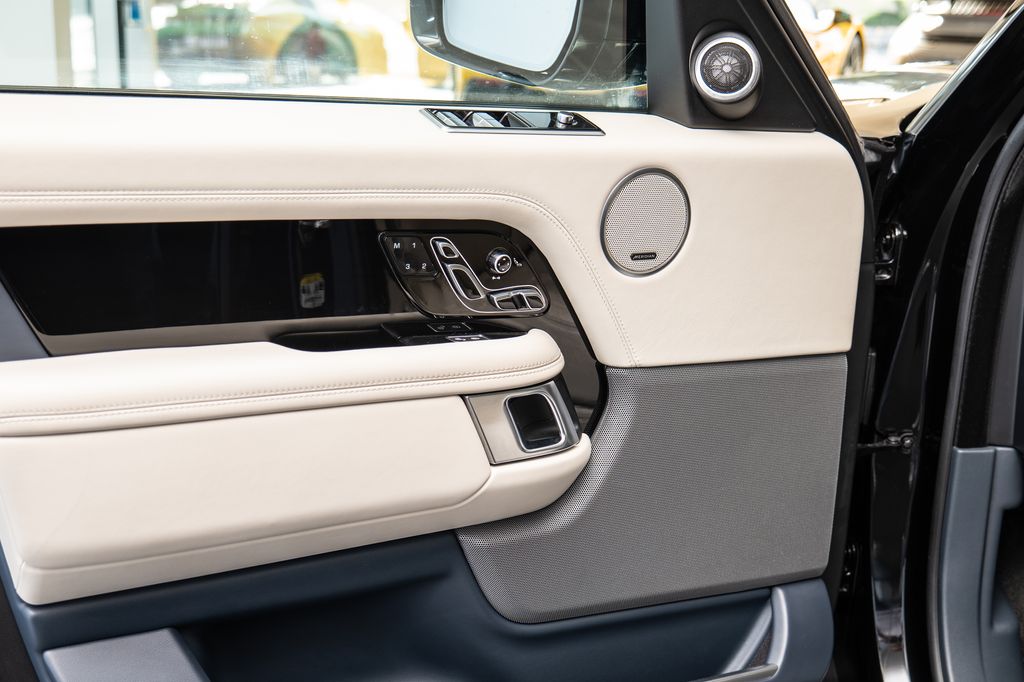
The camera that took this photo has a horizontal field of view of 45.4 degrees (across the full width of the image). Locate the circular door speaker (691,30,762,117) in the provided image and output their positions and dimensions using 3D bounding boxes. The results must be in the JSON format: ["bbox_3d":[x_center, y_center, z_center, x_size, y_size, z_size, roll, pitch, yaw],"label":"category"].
[{"bbox_3d":[0.216,-0.265,1.216,0.067,0.069,0.051,6,-2,12],"label":"circular door speaker"}]

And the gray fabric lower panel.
[{"bbox_3d":[0.153,0.146,1.283,0.455,0.272,0.060,-5,18,-25],"label":"gray fabric lower panel"}]

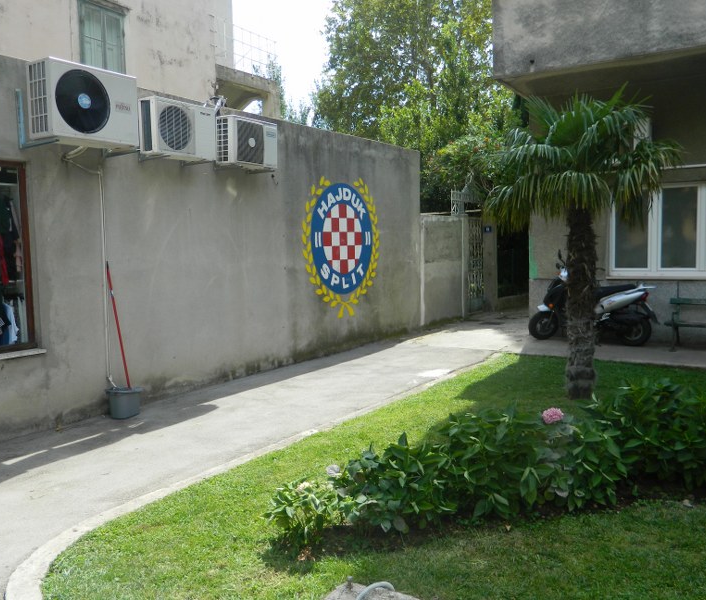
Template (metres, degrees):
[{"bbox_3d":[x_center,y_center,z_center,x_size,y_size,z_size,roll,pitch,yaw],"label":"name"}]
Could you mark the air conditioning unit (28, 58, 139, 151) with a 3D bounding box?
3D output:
[{"bbox_3d":[-2.148,-1.544,5.208,0.300,0.575,0.787,2,6,34],"label":"air conditioning unit"}]

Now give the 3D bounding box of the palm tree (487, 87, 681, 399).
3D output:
[{"bbox_3d":[2.160,-0.522,6.190,1.728,2.916,1.728,1,5,20],"label":"palm tree"}]

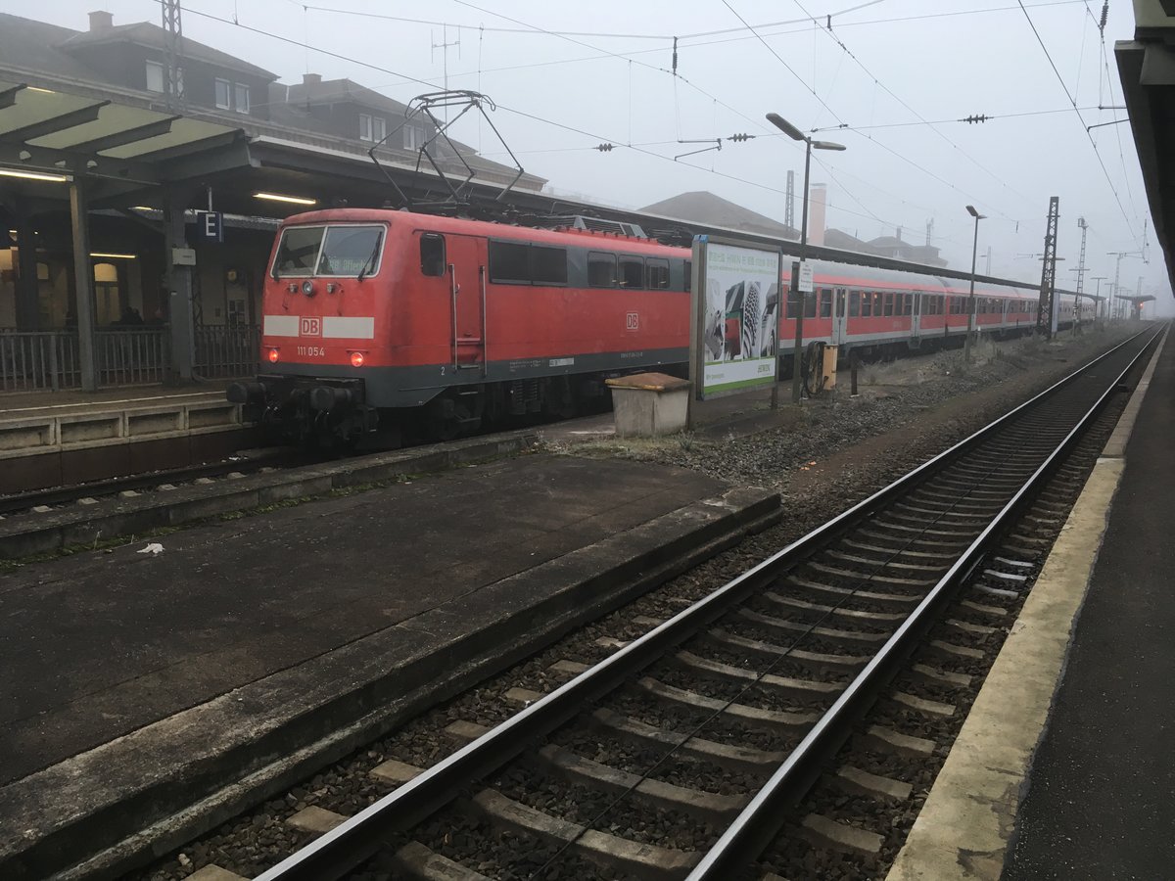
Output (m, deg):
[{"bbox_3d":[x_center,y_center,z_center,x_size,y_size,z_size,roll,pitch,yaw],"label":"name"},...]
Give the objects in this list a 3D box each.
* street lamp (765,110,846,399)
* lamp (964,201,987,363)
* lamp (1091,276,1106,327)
[{"bbox_3d":[4.500,-3.596,20.545,0.330,5.600,4.200,6,9,33],"label":"street lamp"},{"bbox_3d":[14.706,-5.838,37.563,0.330,5.600,4.200,6,9,33],"label":"lamp"},{"bbox_3d":[56.752,-15.290,109.573,1.750,5.500,0.330,5,9,30],"label":"lamp"}]

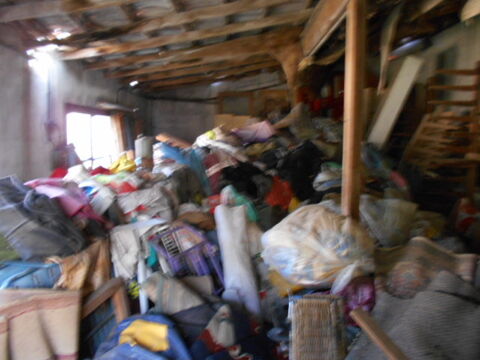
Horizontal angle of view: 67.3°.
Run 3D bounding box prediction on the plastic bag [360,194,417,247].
[{"bbox_3d":[1.203,0.326,2.900,0.440,0.400,0.360,2,5,17],"label":"plastic bag"}]

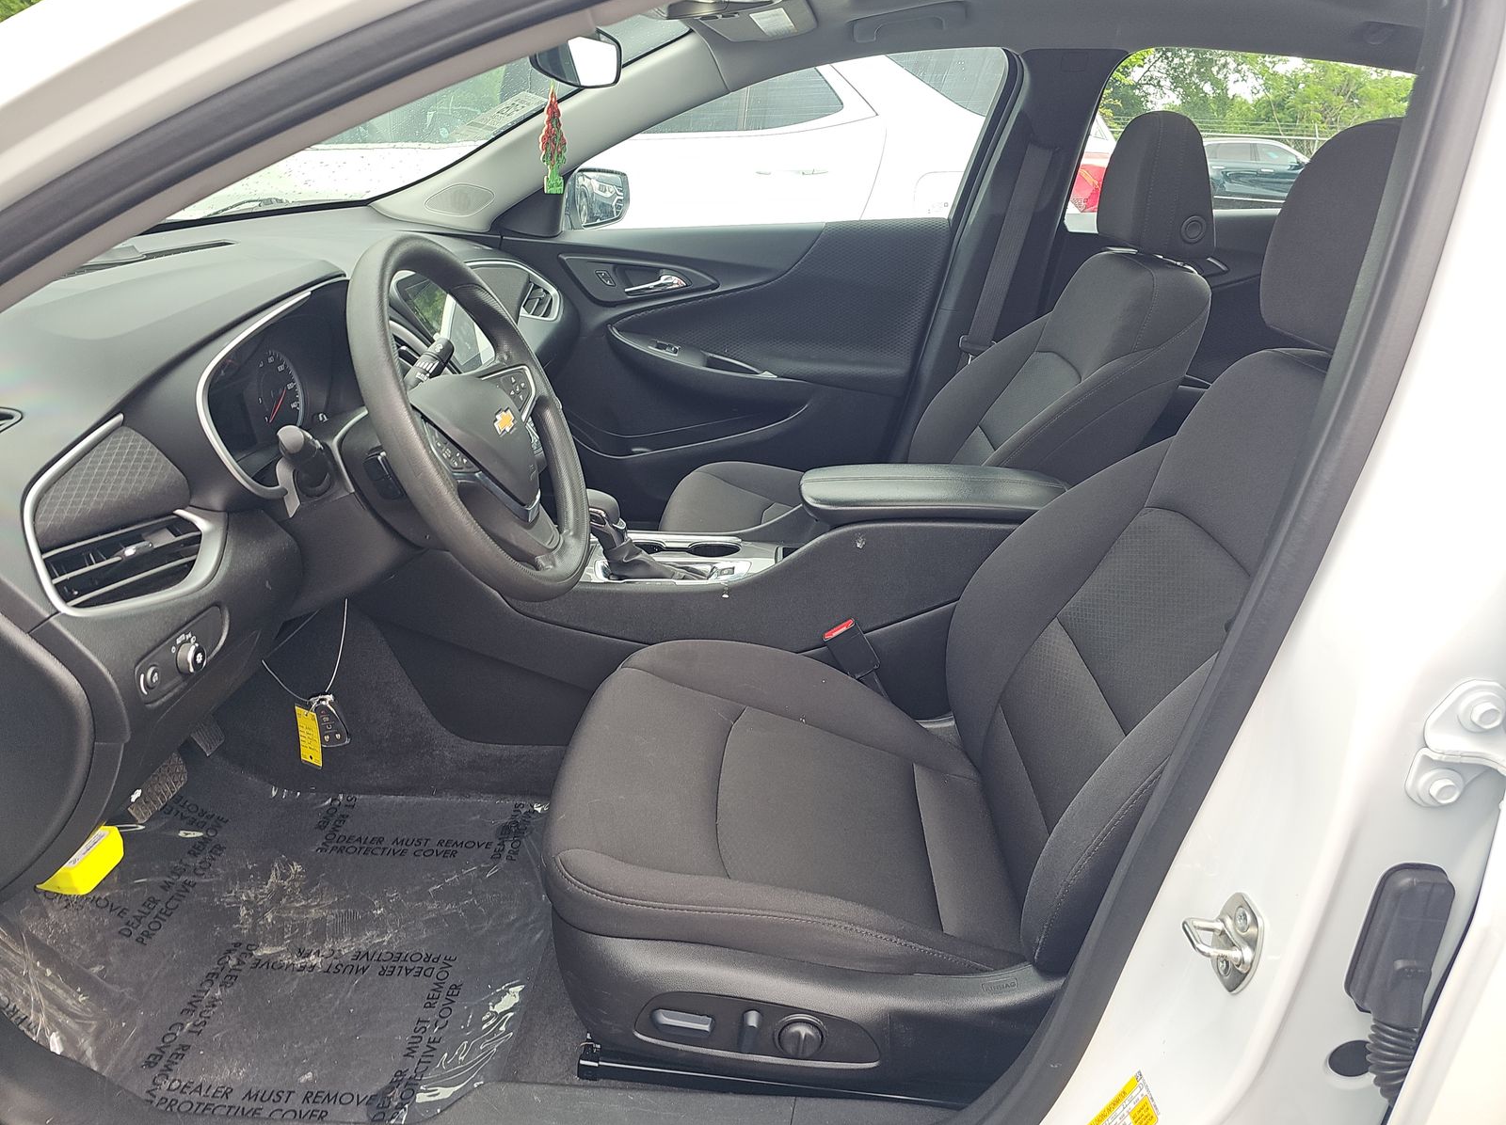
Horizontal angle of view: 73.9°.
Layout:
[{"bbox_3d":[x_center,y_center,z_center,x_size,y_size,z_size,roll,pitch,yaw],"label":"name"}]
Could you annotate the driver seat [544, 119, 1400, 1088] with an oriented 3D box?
[{"bbox_3d":[0.213,0.045,1.019,0.823,0.929,0.540,3,24,3],"label":"driver seat"}]

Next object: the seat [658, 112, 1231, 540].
[{"bbox_3d":[0.270,-0.273,1.708,0.843,0.929,0.542,3,24,3],"label":"seat"}]

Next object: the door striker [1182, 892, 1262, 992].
[{"bbox_3d":[0.275,0.225,0.588,0.037,0.063,0.046,3,24,3],"label":"door striker"}]

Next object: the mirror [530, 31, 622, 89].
[{"bbox_3d":[-0.208,-0.588,1.183,0.042,0.067,0.232,11,26,11],"label":"mirror"}]

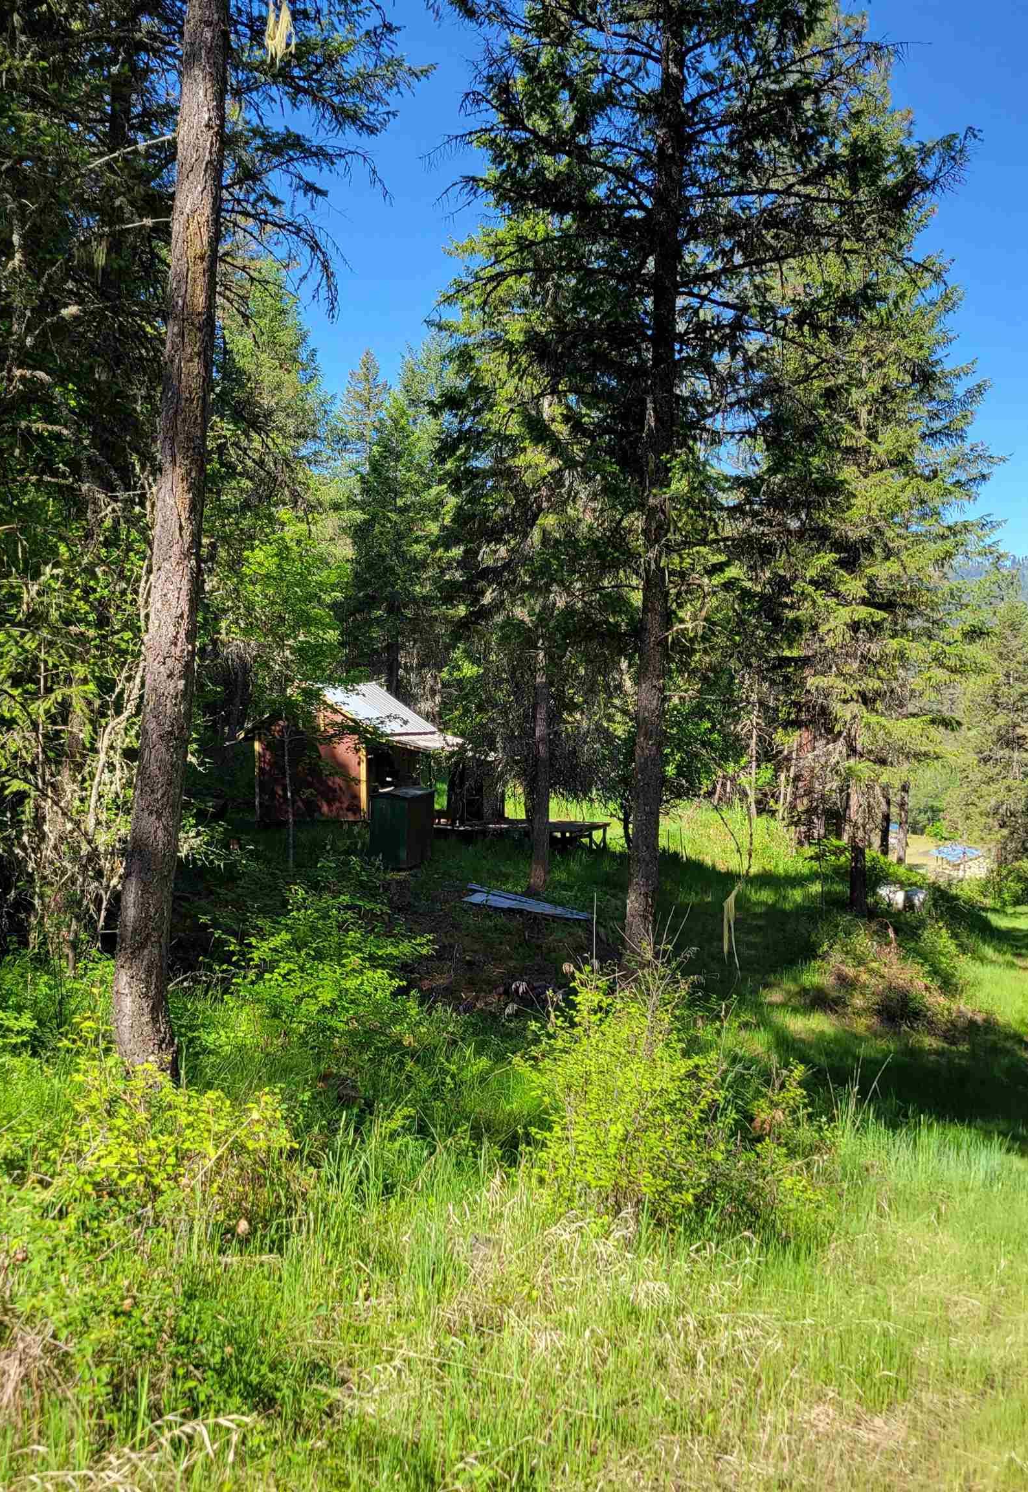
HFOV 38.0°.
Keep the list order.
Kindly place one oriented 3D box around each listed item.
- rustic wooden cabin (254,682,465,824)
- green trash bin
[{"bbox_3d":[-3.588,0.057,37.004,4.840,3.350,3.750,0,1,19],"label":"rustic wooden cabin"},{"bbox_3d":[-1.773,1.311,23.487,0.680,1.160,0.780,1,1,26],"label":"green trash bin"}]

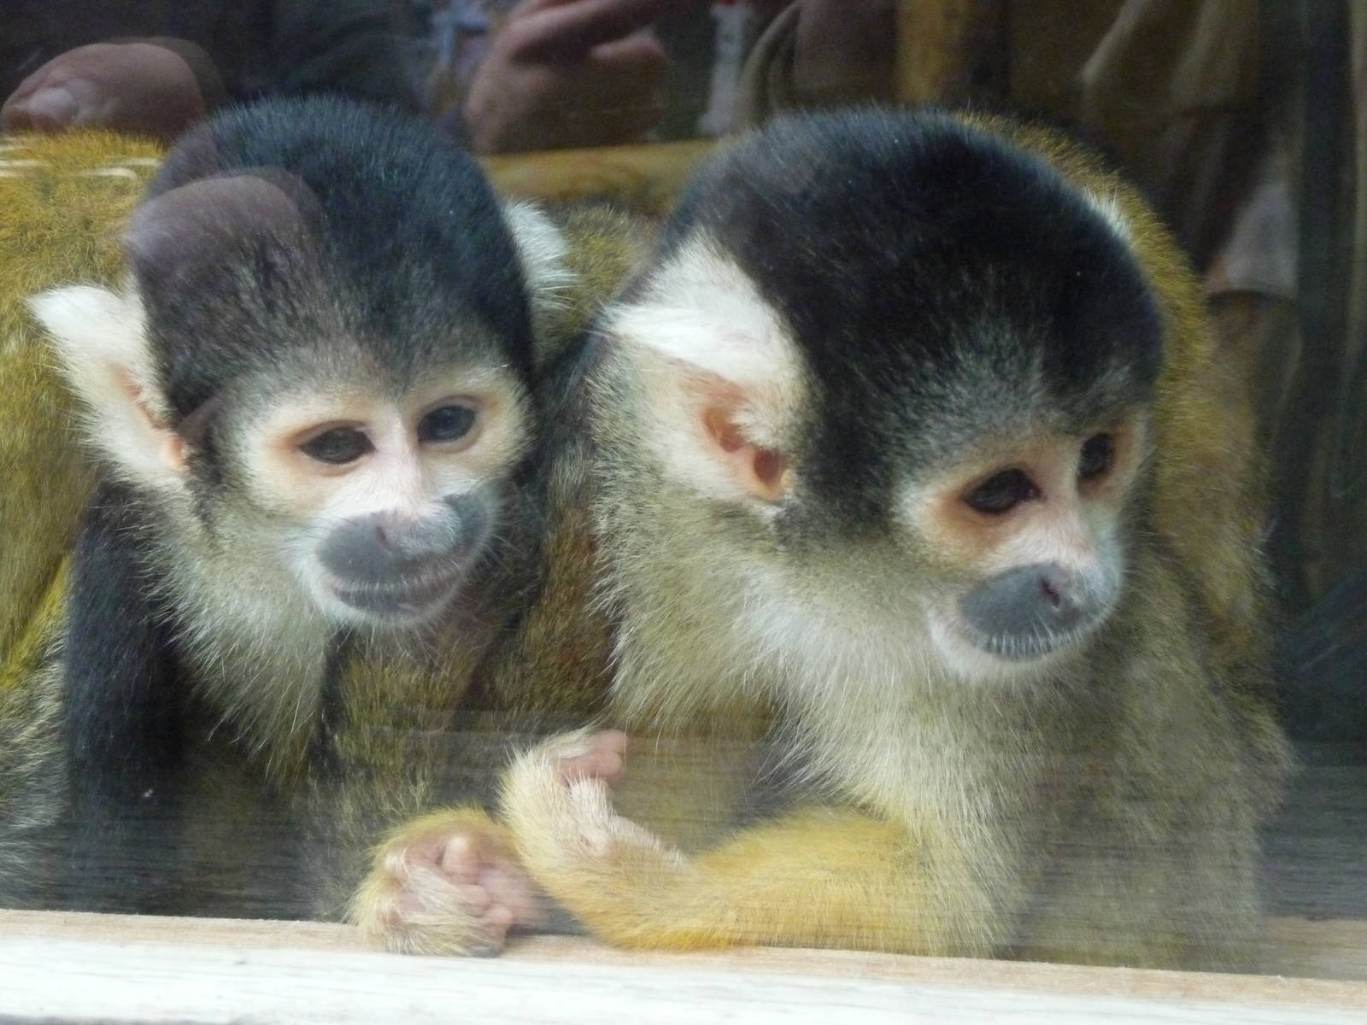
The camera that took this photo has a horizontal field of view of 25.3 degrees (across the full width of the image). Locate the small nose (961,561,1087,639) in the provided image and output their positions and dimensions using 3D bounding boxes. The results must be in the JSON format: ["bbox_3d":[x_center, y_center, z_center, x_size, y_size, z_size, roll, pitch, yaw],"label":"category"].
[{"bbox_3d":[0.050,0.013,0.445,0.018,0.011,0.009,-20,33,-29],"label":"small nose"}]

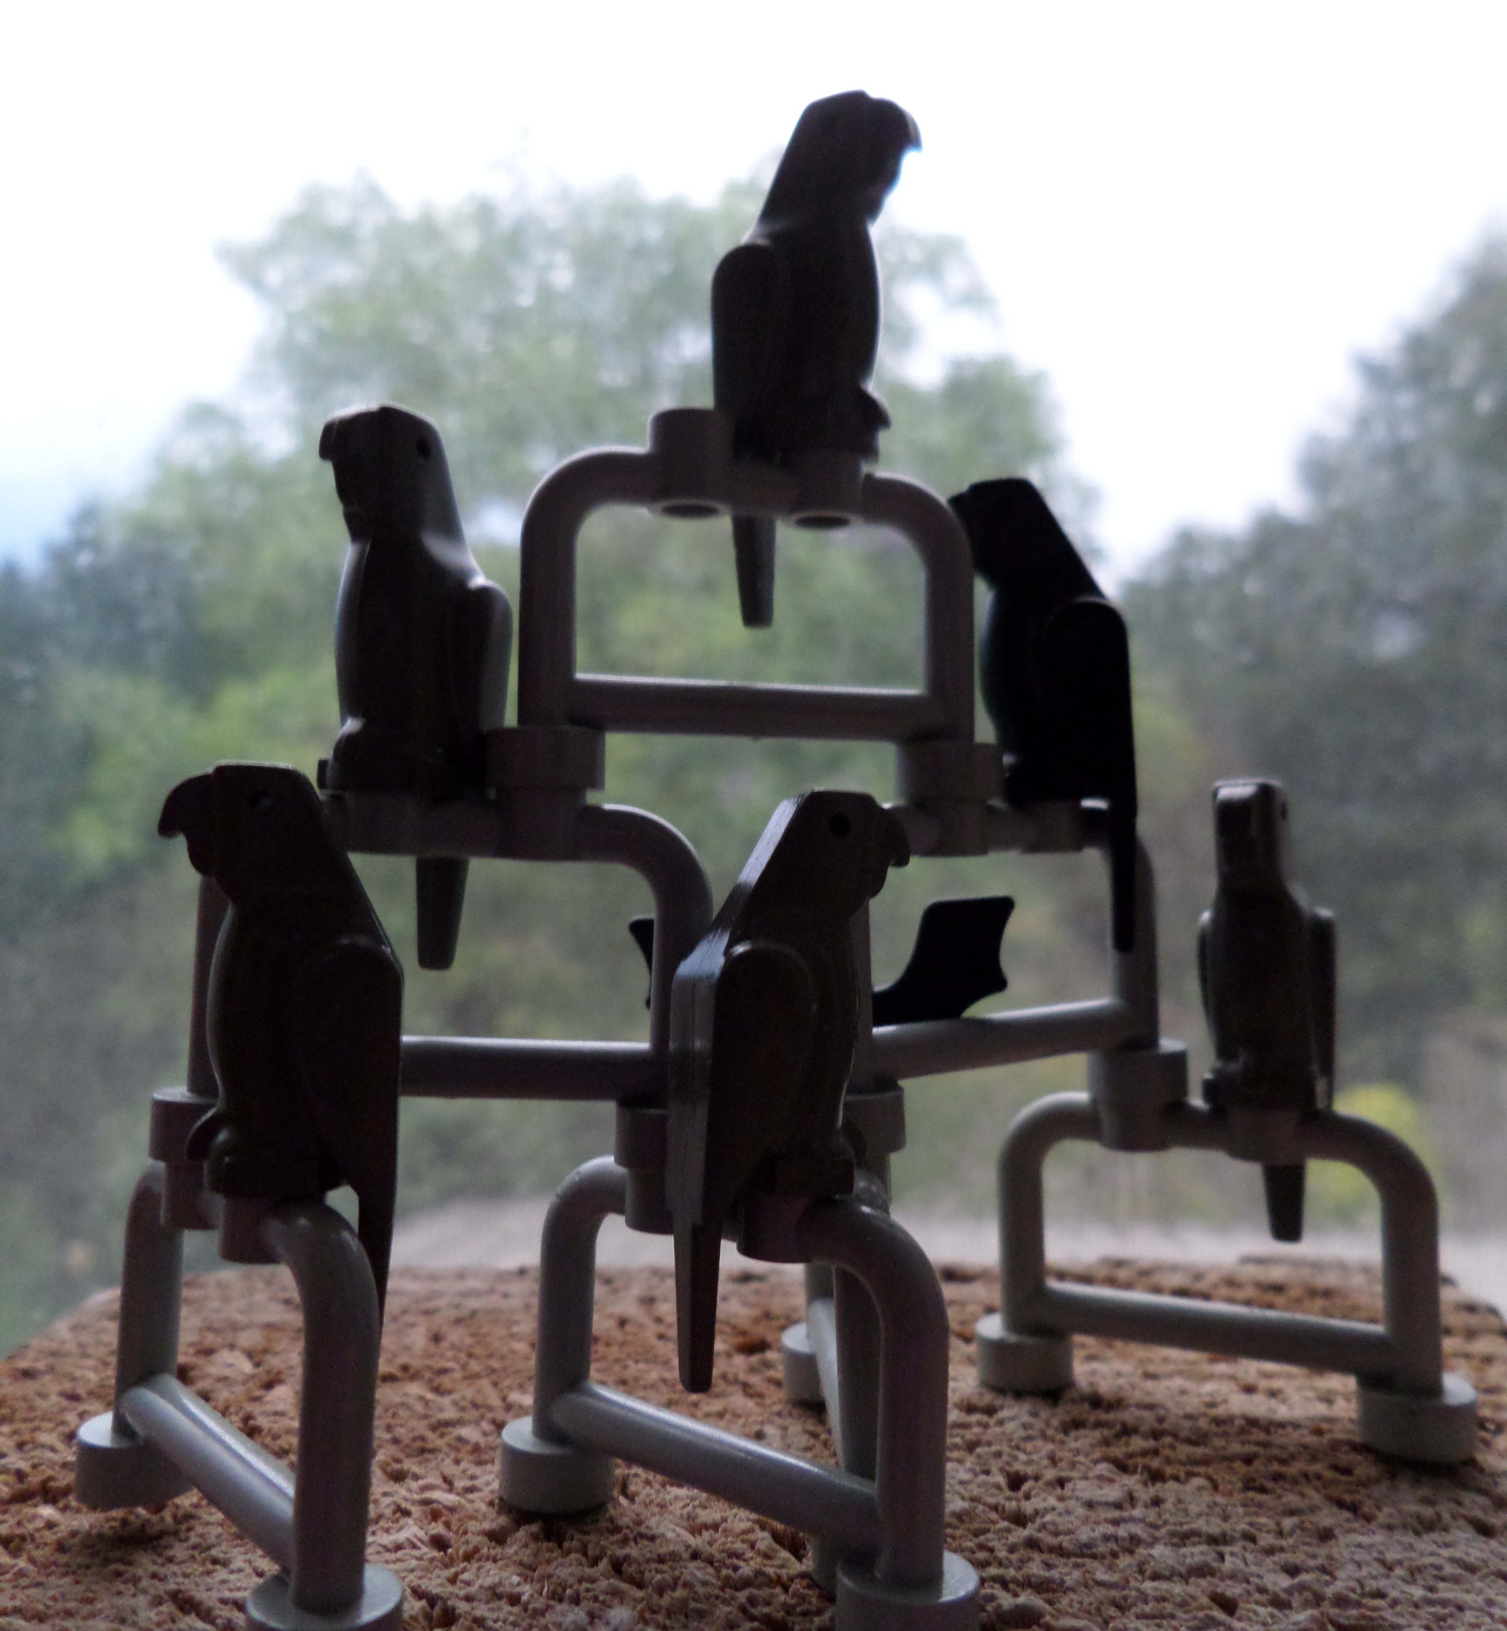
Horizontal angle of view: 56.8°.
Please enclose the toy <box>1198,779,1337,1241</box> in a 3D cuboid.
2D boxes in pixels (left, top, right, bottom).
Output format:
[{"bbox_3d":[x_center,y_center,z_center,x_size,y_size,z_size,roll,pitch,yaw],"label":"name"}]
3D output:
[{"bbox_3d":[0.032,0.013,0.087,0.008,0.030,0.012,-2,-4,38],"label":"toy"}]

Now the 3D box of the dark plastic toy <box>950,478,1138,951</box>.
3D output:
[{"bbox_3d":[0.018,-0.007,0.088,0.012,0.030,0.008,-1,-3,20],"label":"dark plastic toy"}]

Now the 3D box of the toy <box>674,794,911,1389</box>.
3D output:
[{"bbox_3d":[0.002,0.013,0.070,0.012,0.030,0.008,2,-3,-20],"label":"toy"}]

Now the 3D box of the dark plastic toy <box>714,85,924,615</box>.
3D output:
[{"bbox_3d":[0.004,-0.026,0.081,0.012,0.030,0.008,-2,-4,40],"label":"dark plastic toy"}]

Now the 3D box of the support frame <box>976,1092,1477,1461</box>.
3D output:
[{"bbox_3d":[0.029,0.027,0.089,0.030,0.021,0.006,-1,-4,27],"label":"support frame"}]

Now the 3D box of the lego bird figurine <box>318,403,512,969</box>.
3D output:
[{"bbox_3d":[-0.019,-0.006,0.074,0.008,0.030,0.012,-1,-3,20],"label":"lego bird figurine"}]

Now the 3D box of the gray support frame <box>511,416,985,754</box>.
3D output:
[{"bbox_3d":[0.000,-0.012,0.080,0.030,0.021,0.006,1,-3,-16],"label":"gray support frame"}]

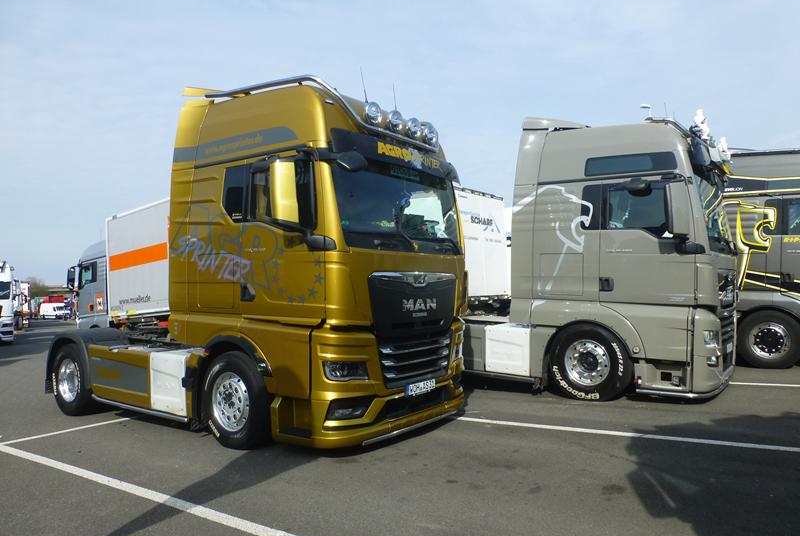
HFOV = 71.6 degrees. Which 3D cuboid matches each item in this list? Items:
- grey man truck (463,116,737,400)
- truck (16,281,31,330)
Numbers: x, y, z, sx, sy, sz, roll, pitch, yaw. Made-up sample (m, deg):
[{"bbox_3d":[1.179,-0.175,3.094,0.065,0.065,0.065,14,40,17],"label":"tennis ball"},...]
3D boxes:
[{"bbox_3d":[1.838,-0.052,8.900,5.880,3.680,2.550,-3,-3,37],"label":"grey man truck"},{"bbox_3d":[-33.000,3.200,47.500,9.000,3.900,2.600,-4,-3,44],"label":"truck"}]

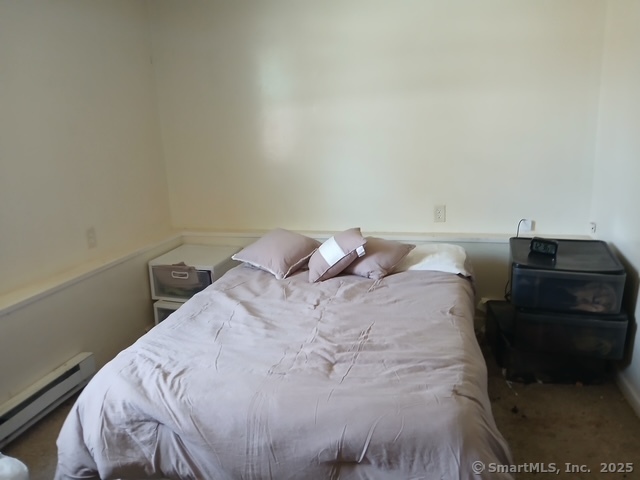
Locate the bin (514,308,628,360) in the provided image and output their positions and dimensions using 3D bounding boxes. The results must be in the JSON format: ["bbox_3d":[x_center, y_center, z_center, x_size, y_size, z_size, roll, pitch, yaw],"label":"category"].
[{"bbox_3d":[1.326,0.389,2.644,0.500,0.214,0.620,3,14,21],"label":"bin"}]

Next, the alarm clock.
[{"bbox_3d":[1.202,0.035,2.593,0.128,0.072,0.045,7,16,36],"label":"alarm clock"}]

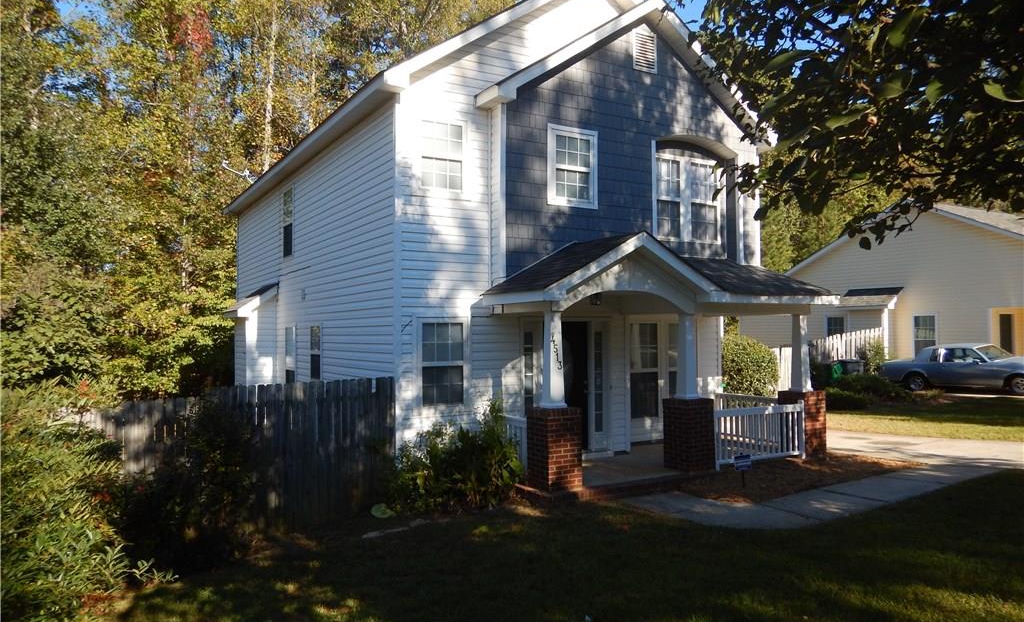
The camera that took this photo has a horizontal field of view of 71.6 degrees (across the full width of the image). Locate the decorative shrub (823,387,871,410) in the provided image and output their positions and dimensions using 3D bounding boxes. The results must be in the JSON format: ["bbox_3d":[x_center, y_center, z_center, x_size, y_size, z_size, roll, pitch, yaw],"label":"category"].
[{"bbox_3d":[8.796,2.295,18.800,1.154,0.484,1.096,1,-2,-32],"label":"decorative shrub"}]

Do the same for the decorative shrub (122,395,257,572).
[{"bbox_3d":[-3.402,1.720,7.400,1.150,1.611,1.250,1,-2,-32],"label":"decorative shrub"}]

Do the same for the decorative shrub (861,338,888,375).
[{"bbox_3d":[12.300,1.711,24.100,0.803,1.621,0.803,1,-2,-32],"label":"decorative shrub"}]

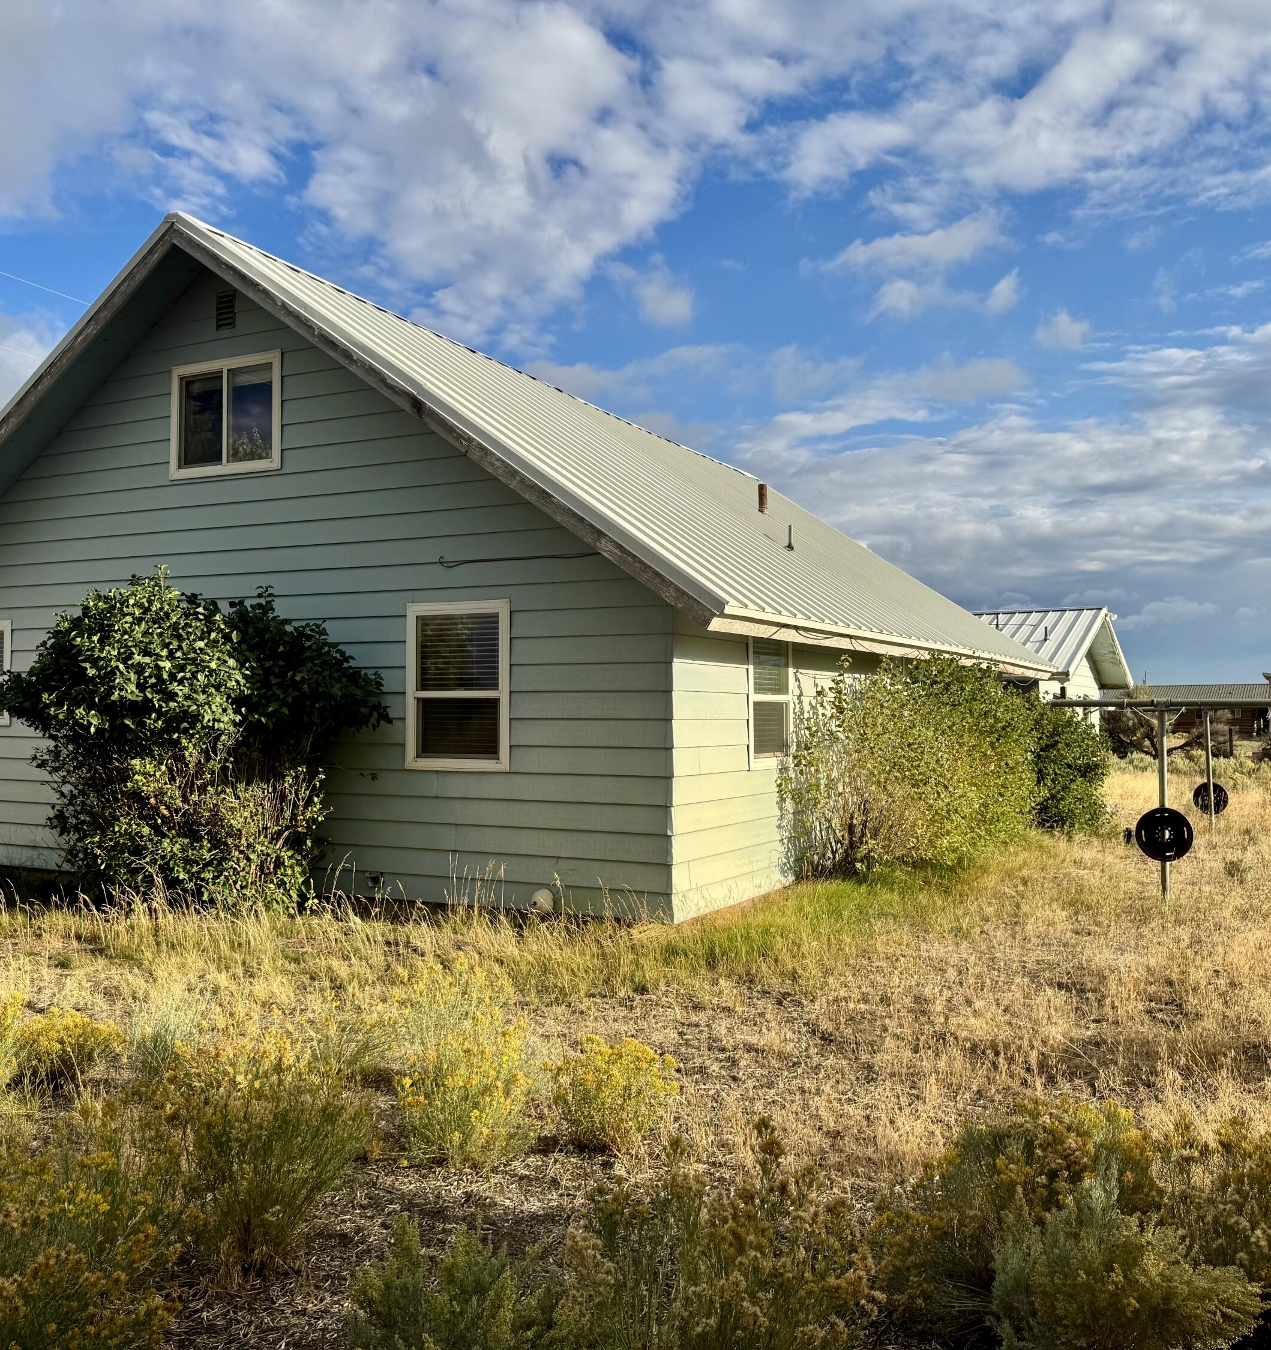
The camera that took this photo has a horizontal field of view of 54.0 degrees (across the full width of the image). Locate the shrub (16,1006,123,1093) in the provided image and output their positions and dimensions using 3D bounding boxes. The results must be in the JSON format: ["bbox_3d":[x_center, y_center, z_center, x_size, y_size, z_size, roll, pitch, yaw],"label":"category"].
[{"bbox_3d":[-2.278,1.474,5.029,0.420,0.340,0.400,1,-2,-24],"label":"shrub"}]

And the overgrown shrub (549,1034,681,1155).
[{"bbox_3d":[-0.075,1.433,4.365,0.440,0.400,0.420,0,-2,-1],"label":"overgrown shrub"}]

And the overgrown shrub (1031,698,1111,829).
[{"bbox_3d":[5.338,1.139,15.626,1.450,1.720,1.450,-1,-2,28],"label":"overgrown shrub"}]

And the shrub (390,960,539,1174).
[{"bbox_3d":[-0.588,1.289,4.280,0.490,0.680,0.460,0,-2,-8],"label":"shrub"}]

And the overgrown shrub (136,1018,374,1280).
[{"bbox_3d":[-1.058,1.262,3.474,0.620,0.680,0.580,1,-2,-17],"label":"overgrown shrub"}]

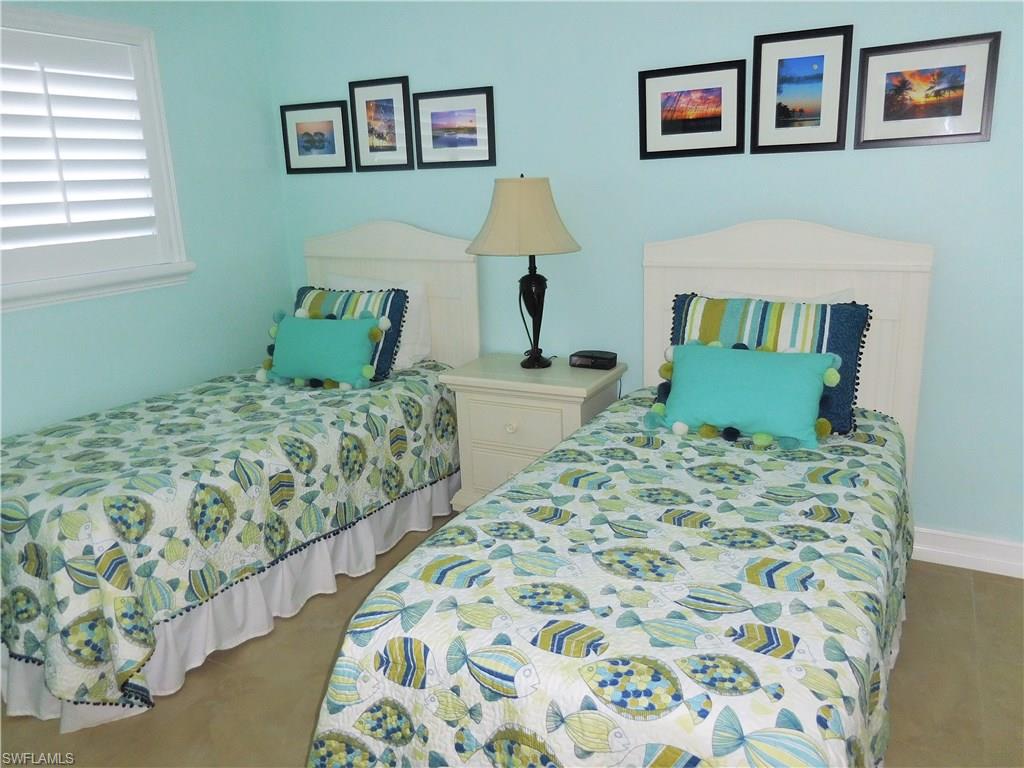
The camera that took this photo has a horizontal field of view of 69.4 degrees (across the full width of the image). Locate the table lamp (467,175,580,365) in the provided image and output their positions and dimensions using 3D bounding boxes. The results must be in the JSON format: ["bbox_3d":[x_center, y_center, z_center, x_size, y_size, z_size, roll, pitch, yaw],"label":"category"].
[{"bbox_3d":[0.063,-0.448,3.033,0.469,0.793,0.469,-2,15,1],"label":"table lamp"}]

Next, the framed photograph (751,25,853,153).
[{"bbox_3d":[1.020,-1.030,2.618,0.322,0.400,0.022,6,17,26],"label":"framed photograph"}]

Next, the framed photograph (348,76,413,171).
[{"bbox_3d":[-0.597,-1.192,3.421,0.322,0.400,0.022,6,17,26],"label":"framed photograph"}]

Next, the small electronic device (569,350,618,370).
[{"bbox_3d":[0.355,-0.103,3.145,0.188,0.047,0.120,6,17,26],"label":"small electronic device"}]

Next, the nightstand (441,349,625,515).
[{"bbox_3d":[0.105,0.264,3.198,0.648,0.670,0.421,6,17,26],"label":"nightstand"}]

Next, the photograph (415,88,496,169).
[{"bbox_3d":[-0.249,-1.121,3.260,0.400,0.322,0.022,6,17,26],"label":"photograph"}]

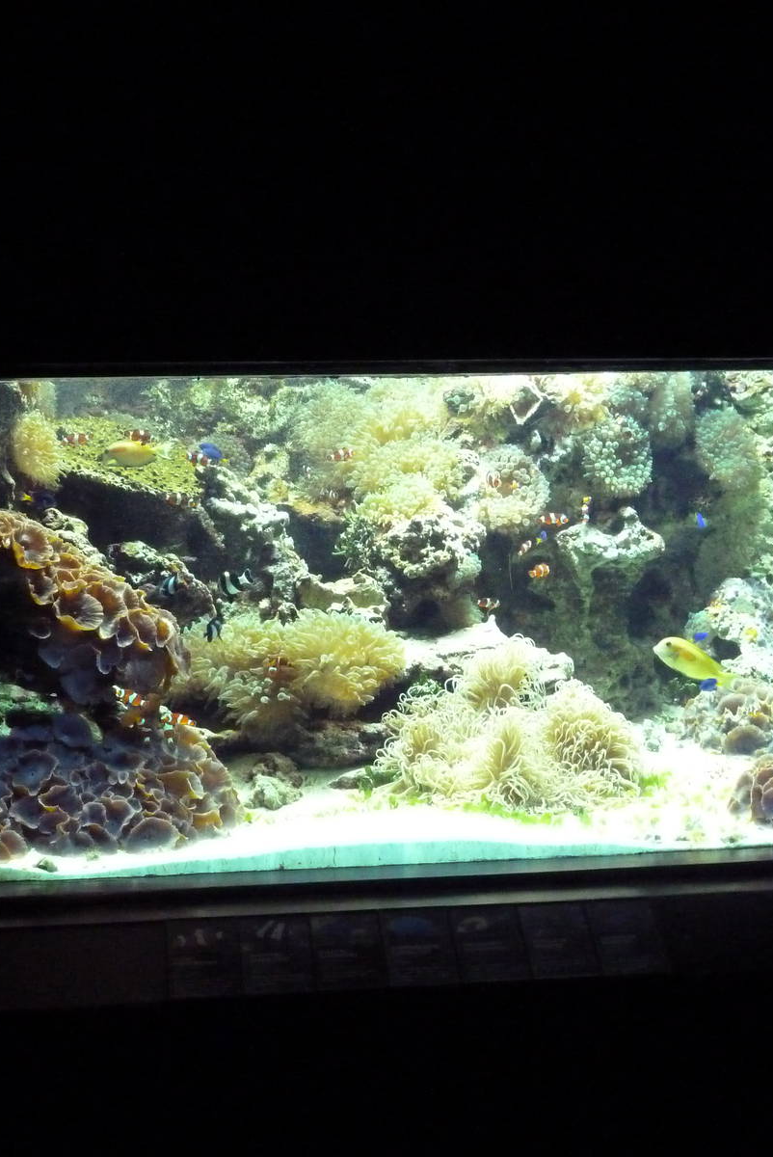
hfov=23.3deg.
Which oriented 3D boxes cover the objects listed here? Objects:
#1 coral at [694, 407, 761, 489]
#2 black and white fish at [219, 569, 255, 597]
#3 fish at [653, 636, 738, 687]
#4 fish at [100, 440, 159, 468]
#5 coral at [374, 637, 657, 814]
[{"bbox_3d":[0.739,-0.283,4.050,0.145,0.175,0.120,-1,5,-7],"label":"coral"},{"bbox_3d":[-0.280,0.009,3.500,0.070,0.043,0.020,-17,7,-9],"label":"black and white fish"},{"bbox_3d":[0.586,0.160,3.550,0.168,0.062,0.037,19,-1,-15],"label":"fish"},{"bbox_3d":[-0.514,-0.250,3.750,0.122,0.056,0.030,-2,5,-7],"label":"fish"},{"bbox_3d":[0.247,0.289,3.600,0.515,0.295,0.380,-1,5,-7],"label":"coral"}]

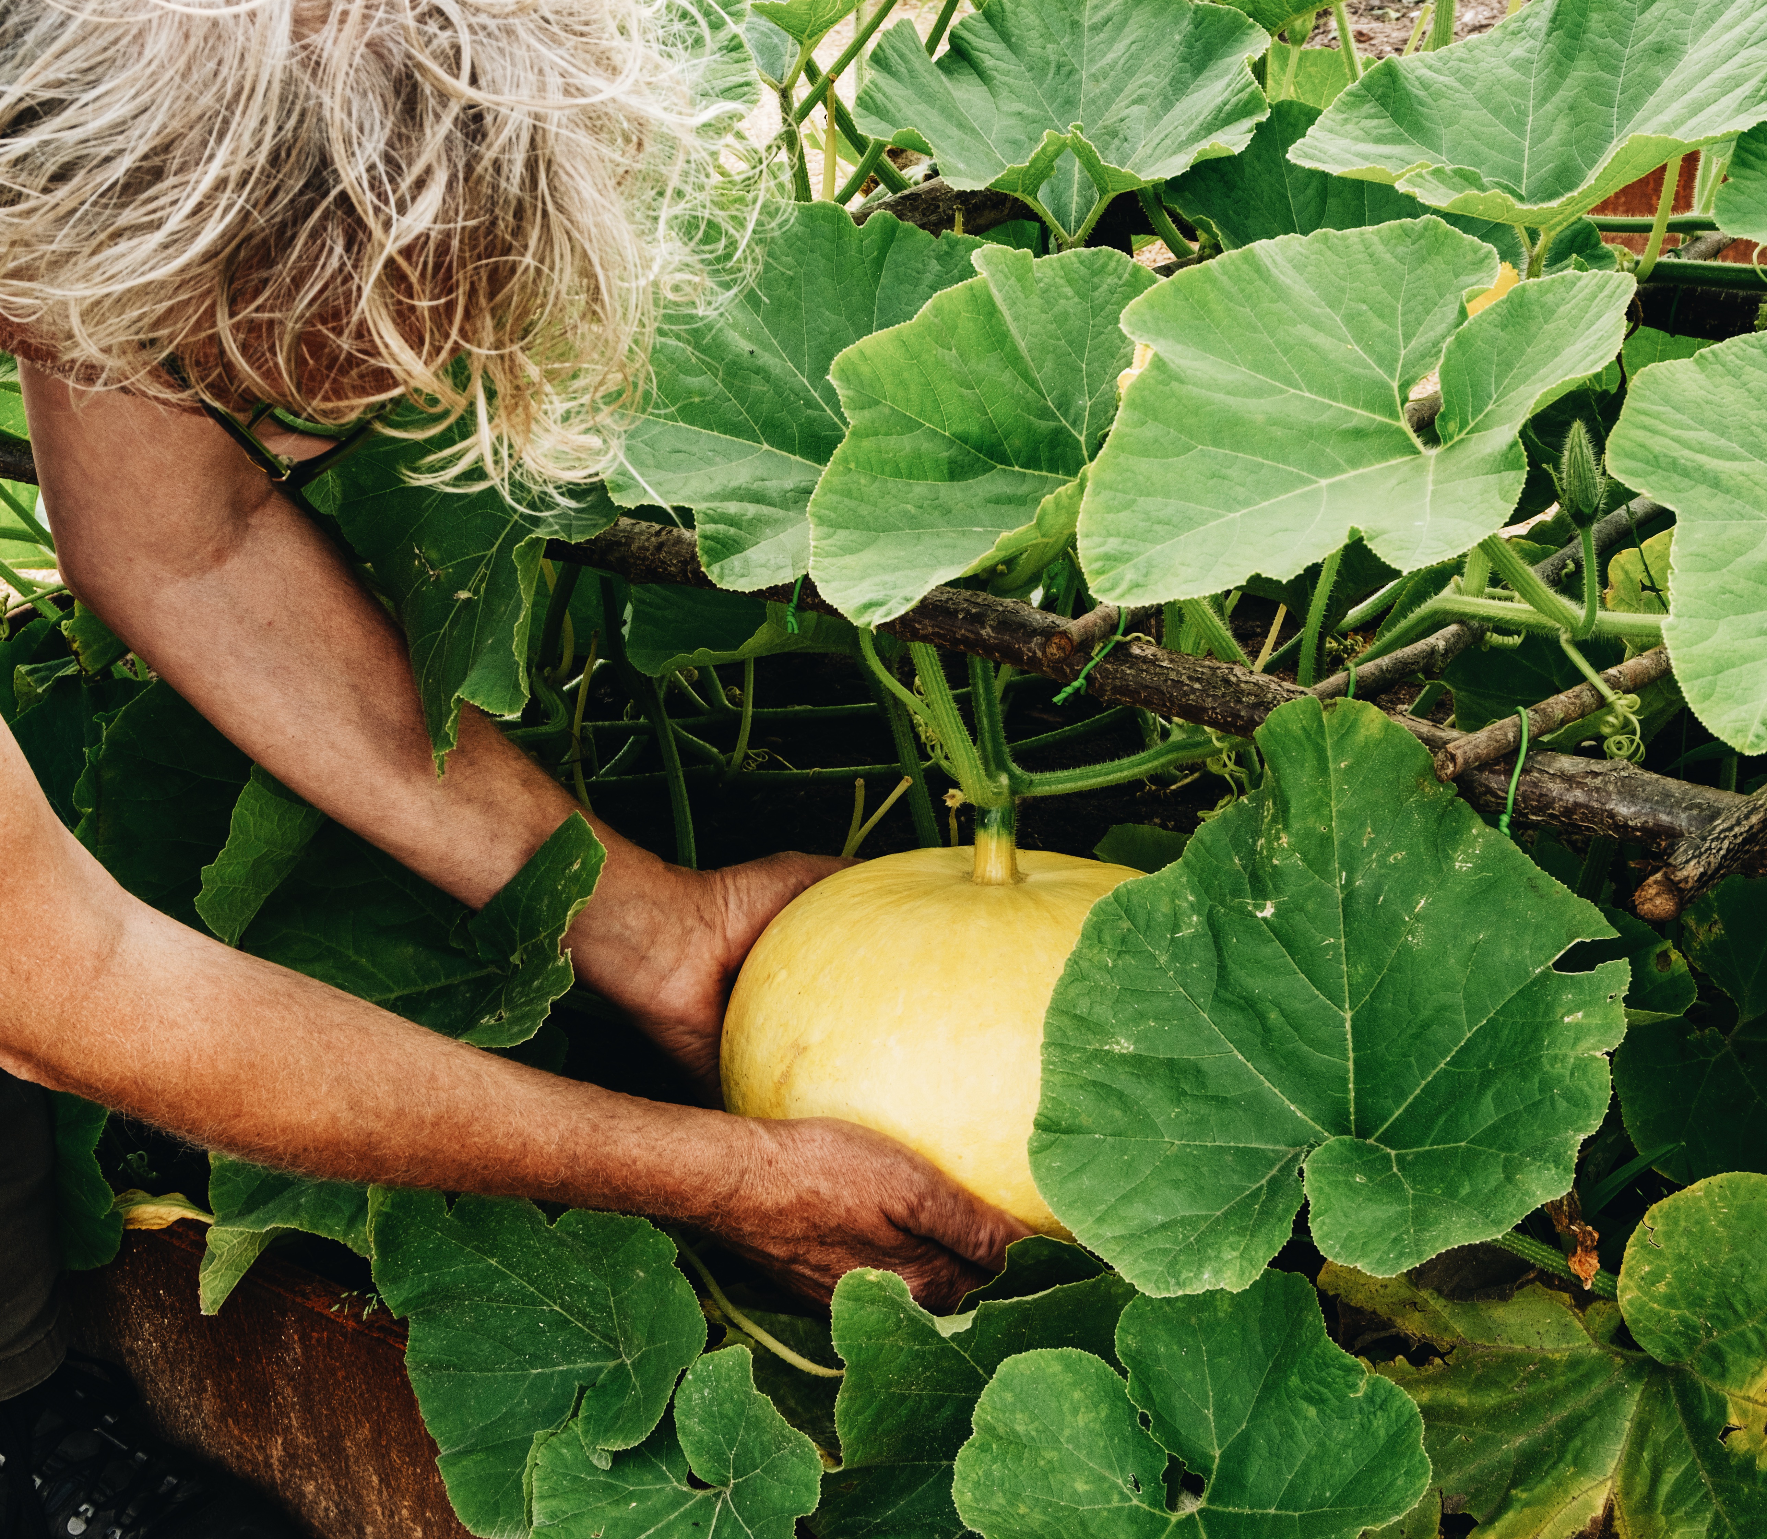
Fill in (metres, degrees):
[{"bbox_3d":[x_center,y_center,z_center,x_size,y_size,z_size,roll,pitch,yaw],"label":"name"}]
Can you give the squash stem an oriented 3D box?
[{"bbox_3d":[0.056,0.036,1.470,0.024,0.050,0.024,-2,27,-1],"label":"squash stem"}]

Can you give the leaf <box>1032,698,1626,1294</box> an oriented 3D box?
[{"bbox_3d":[0.209,0.106,1.380,0.275,0.280,0.070,-3,-10,0],"label":"leaf"}]

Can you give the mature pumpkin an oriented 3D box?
[{"bbox_3d":[0.058,0.153,1.530,0.285,0.220,0.285,-2,27,-1],"label":"mature pumpkin"}]

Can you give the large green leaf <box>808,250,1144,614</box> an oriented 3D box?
[{"bbox_3d":[0.055,-0.187,1.640,0.190,0.100,0.230,-8,72,-9],"label":"large green leaf"}]

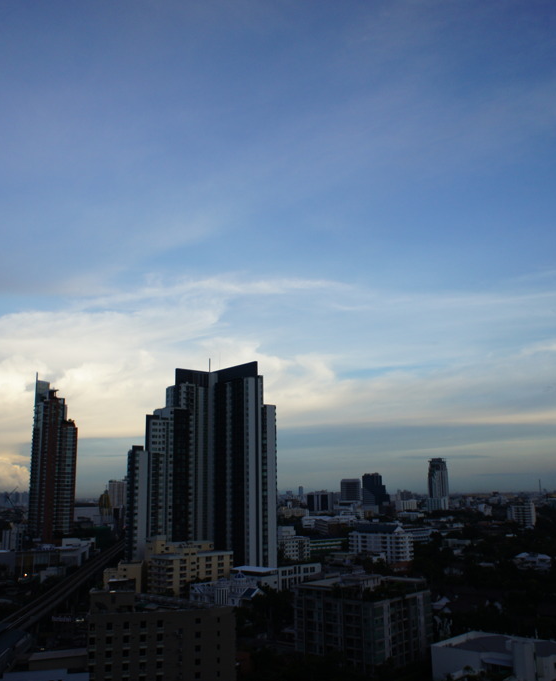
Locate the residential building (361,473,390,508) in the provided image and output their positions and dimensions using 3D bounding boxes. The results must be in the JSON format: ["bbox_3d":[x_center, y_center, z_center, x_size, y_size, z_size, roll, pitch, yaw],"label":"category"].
[{"bbox_3d":[167.500,261.110,1170.670,44.000,69.500,35.000,-2,-13,5],"label":"residential building"}]

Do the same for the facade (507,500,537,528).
[{"bbox_3d":[248.150,176.790,692.240,26.000,27.500,14.000,-7,-14,24],"label":"facade"}]

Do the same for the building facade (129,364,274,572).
[{"bbox_3d":[-36.620,63.550,332.280,53.000,95.000,53.000,9,-16,-37],"label":"building facade"}]

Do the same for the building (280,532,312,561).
[{"bbox_3d":[10.860,150.090,489.920,22.000,19.500,14.000,6,-15,-29],"label":"building"}]

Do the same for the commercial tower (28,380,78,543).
[{"bbox_3d":[-188.470,106.500,572.960,33.000,147.100,26.000,1,-13,-8],"label":"commercial tower"}]

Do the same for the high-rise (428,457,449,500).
[{"bbox_3d":[302.400,278.050,1285.990,33.000,109.620,30.000,-5,-13,19],"label":"high-rise"}]

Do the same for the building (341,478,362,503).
[{"bbox_3d":[135.070,289.040,1239.660,33.000,73.060,26.000,-2,-13,3],"label":"building"}]

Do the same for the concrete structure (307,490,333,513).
[{"bbox_3d":[68.110,265.580,1118.760,38.000,41.000,24.000,1,-13,-10],"label":"concrete structure"}]

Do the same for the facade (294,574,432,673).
[{"bbox_3d":[26.650,84.830,211.260,26.000,24.220,34.700,-12,-16,39],"label":"facade"}]

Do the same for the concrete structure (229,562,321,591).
[{"bbox_3d":[-0.270,108.910,303.520,19.000,18.500,36.500,-13,-17,43],"label":"concrete structure"}]

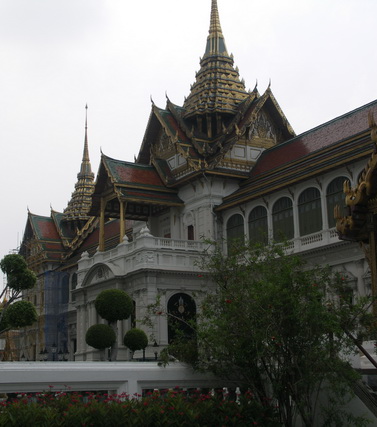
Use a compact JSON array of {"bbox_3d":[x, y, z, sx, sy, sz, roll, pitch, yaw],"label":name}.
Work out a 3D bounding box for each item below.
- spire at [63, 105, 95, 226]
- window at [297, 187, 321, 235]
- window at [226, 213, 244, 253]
[{"bbox_3d":[-11.488,-5.597,109.586,4.500,14.028,4.500,6,-15,-31],"label":"spire"},{"bbox_3d":[8.662,-0.175,68.321,0.300,3.347,2.583,6,-15,-31],"label":"window"},{"bbox_3d":[3.803,1.763,76.186,0.300,3.347,2.583,6,-15,-31],"label":"window"}]

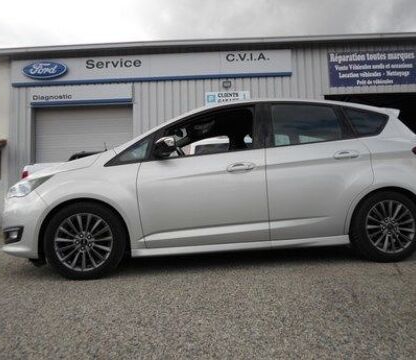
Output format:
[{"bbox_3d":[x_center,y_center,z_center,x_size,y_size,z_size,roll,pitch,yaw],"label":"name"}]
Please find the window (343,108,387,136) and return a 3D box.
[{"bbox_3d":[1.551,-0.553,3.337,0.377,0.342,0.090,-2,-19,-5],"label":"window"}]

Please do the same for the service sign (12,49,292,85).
[{"bbox_3d":[-1.832,-3.547,11.133,8.948,0.860,0.160,-2,-4,2],"label":"service sign"}]

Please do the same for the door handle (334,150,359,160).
[{"bbox_3d":[1.244,-0.220,3.103,0.235,0.080,0.055,-2,-5,-6],"label":"door handle"}]

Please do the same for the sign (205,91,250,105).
[{"bbox_3d":[0.660,-2.652,11.345,1.457,0.491,0.030,-2,-5,2],"label":"sign"}]

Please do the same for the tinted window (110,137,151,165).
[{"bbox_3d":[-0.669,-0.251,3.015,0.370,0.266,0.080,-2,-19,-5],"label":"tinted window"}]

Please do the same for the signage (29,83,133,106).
[{"bbox_3d":[-4.054,-2.712,11.162,3.289,0.620,0.130,-2,-4,2],"label":"signage"}]

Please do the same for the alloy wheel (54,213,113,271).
[{"bbox_3d":[-1.010,0.513,2.892,0.470,0.470,0.180,-2,-5,-6],"label":"alloy wheel"}]

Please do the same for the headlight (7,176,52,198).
[{"bbox_3d":[-1.557,0.062,3.061,0.490,0.200,0.350,-2,-5,-6],"label":"headlight"}]

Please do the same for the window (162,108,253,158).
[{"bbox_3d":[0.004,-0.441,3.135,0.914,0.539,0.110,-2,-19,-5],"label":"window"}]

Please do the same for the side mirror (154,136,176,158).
[{"bbox_3d":[-0.354,-0.272,2.902,0.170,0.180,0.240,-2,-5,-6],"label":"side mirror"}]

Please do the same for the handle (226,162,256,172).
[{"bbox_3d":[0.287,-0.104,2.966,0.250,0.075,0.060,-2,-4,-5],"label":"handle"}]

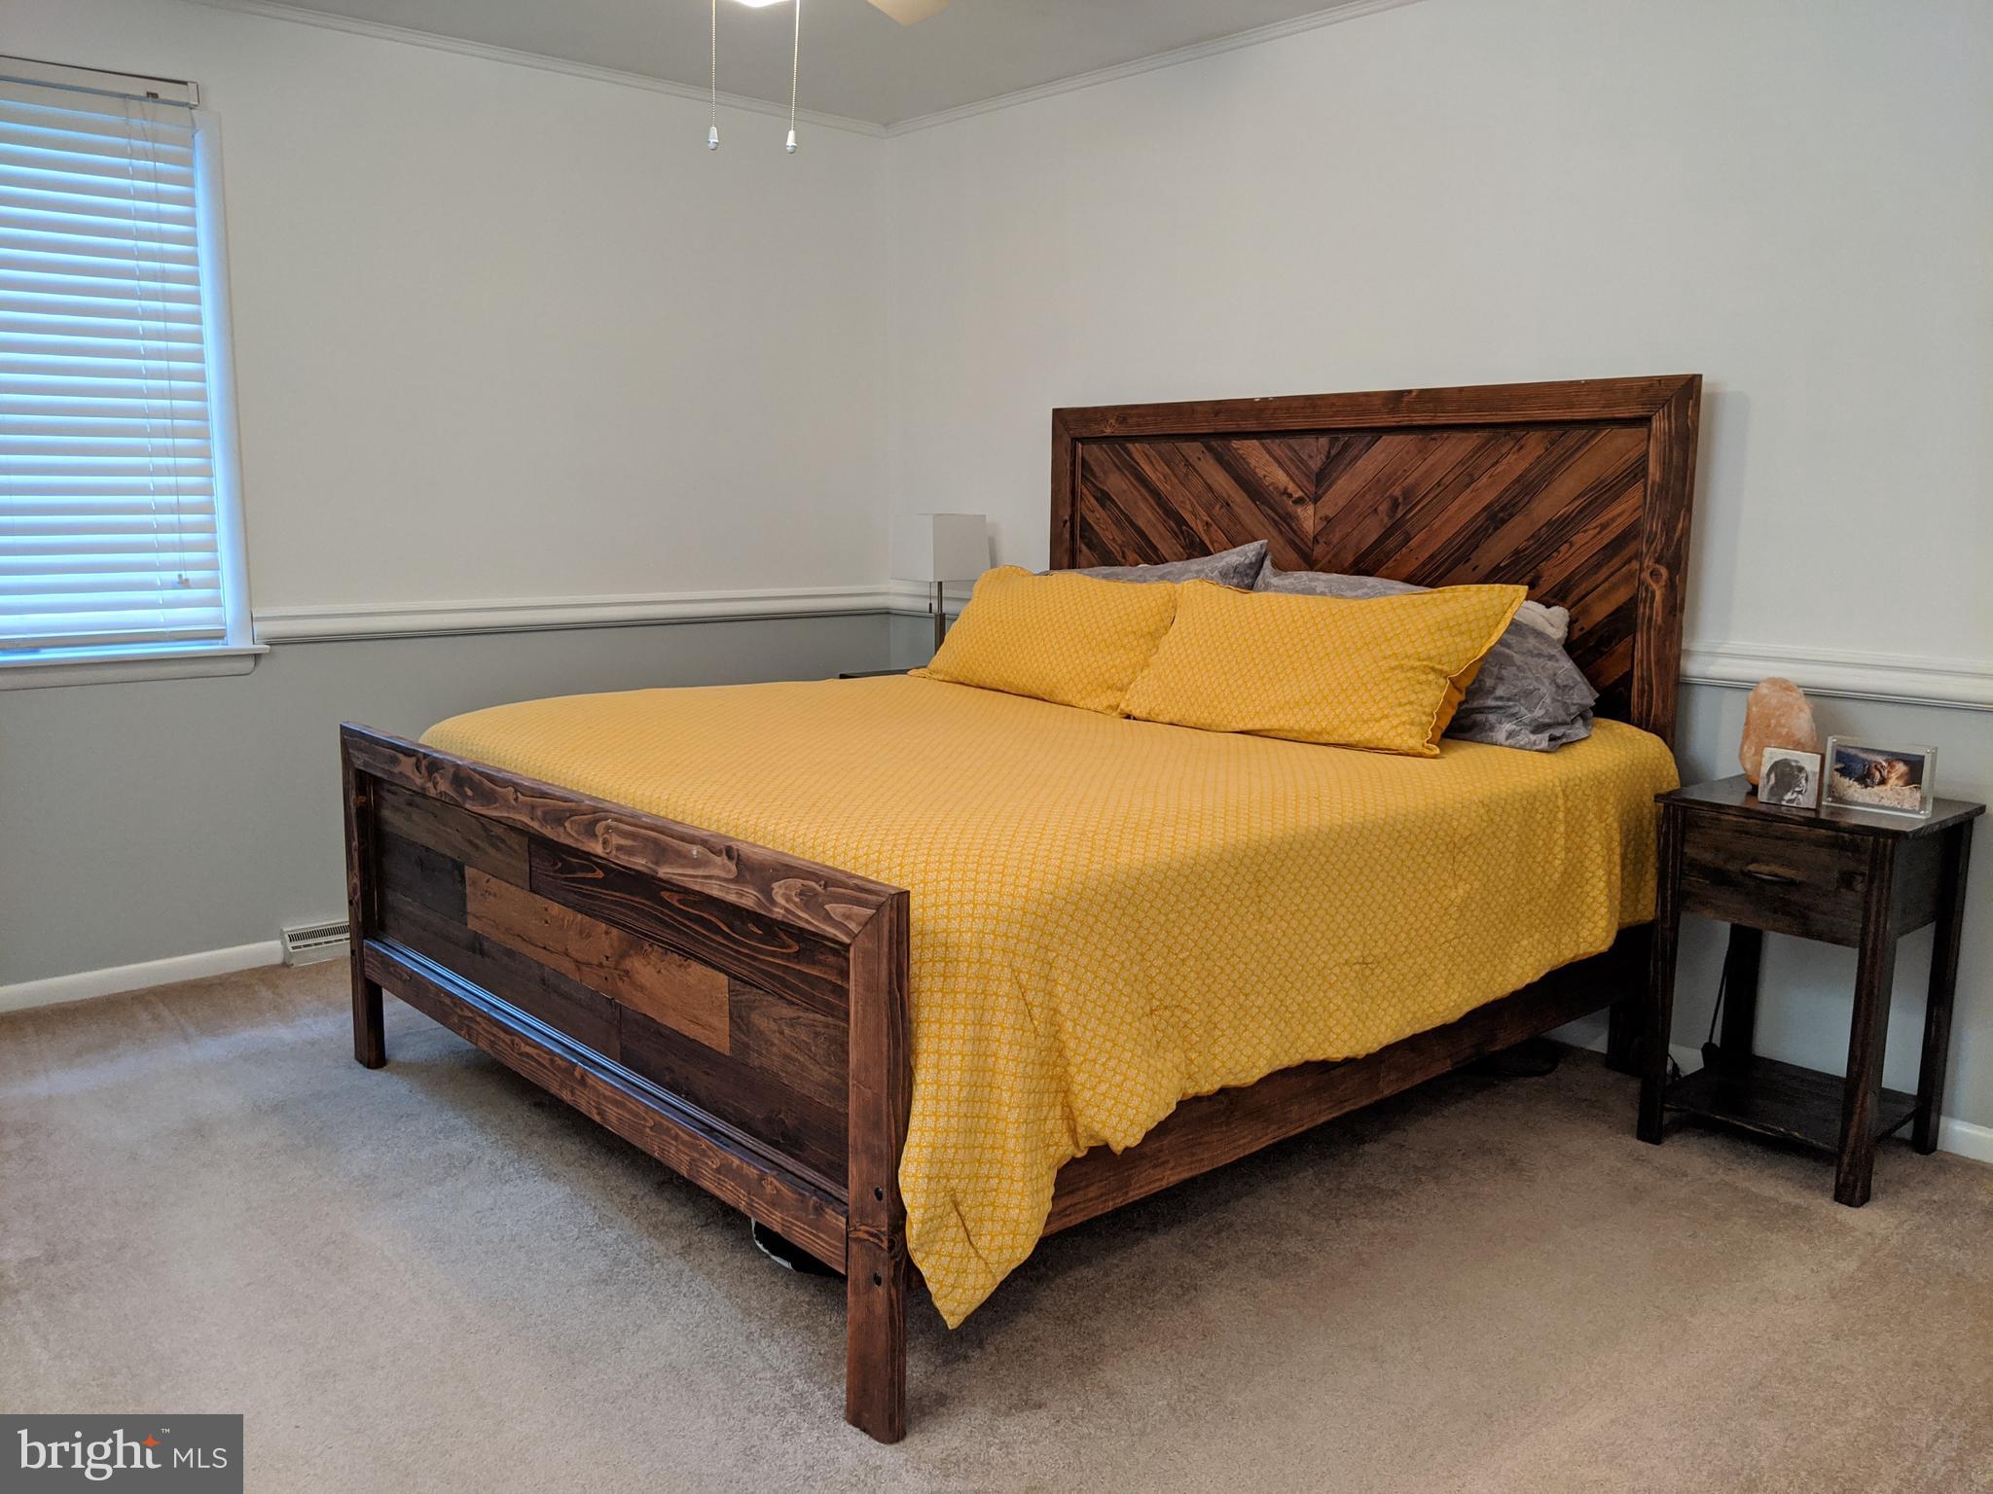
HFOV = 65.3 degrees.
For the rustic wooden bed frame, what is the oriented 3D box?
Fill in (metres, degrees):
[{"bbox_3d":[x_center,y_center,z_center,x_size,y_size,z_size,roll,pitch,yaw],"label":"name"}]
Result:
[{"bbox_3d":[0.029,-0.040,3.407,2.188,1.543,1.996,-7,12,-41],"label":"rustic wooden bed frame"}]

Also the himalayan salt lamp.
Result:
[{"bbox_3d":[1.562,-0.024,3.101,0.136,0.230,0.144,-7,12,-41],"label":"himalayan salt lamp"}]

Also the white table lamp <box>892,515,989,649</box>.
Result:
[{"bbox_3d":[-0.185,-0.478,4.987,0.213,0.522,0.213,-7,12,-41],"label":"white table lamp"}]

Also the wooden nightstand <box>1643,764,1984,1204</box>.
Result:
[{"bbox_3d":[1.592,0.453,3.075,0.404,0.704,0.452,-7,12,-41],"label":"wooden nightstand"}]

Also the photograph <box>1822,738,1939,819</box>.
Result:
[{"bbox_3d":[1.658,0.056,2.919,0.027,0.128,0.180,-7,12,-41],"label":"photograph"}]

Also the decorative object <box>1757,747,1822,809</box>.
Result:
[{"bbox_3d":[1.518,0.060,2.964,0.024,0.105,0.103,-7,12,-41],"label":"decorative object"}]

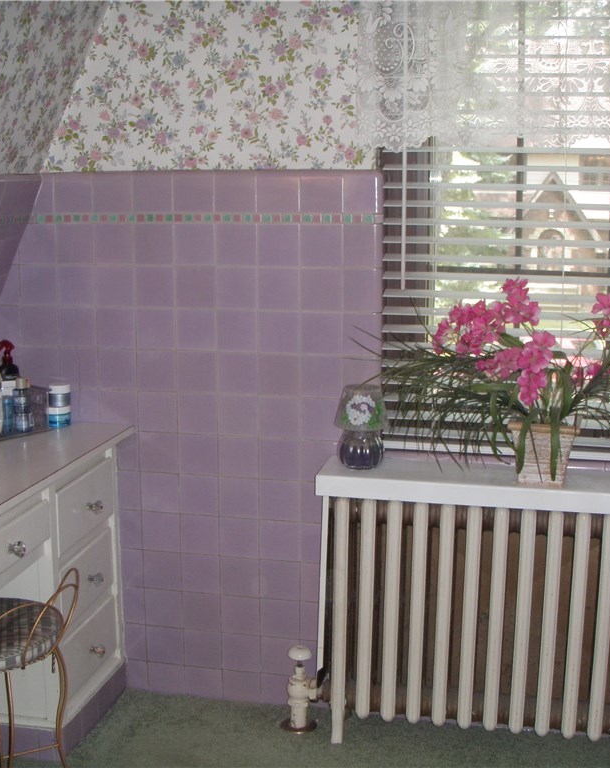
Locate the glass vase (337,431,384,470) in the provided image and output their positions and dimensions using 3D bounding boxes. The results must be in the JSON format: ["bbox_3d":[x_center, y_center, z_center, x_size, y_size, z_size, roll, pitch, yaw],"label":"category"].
[{"bbox_3d":[0.142,0.163,2.789,0.110,0.084,0.110,0,10,3],"label":"glass vase"}]

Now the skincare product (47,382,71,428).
[{"bbox_3d":[-0.649,0.060,2.985,0.056,0.106,0.056,-2,11,-12],"label":"skincare product"}]

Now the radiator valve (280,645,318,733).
[{"bbox_3d":[-0.014,0.779,2.890,0.088,0.208,0.094,2,11,13],"label":"radiator valve"}]

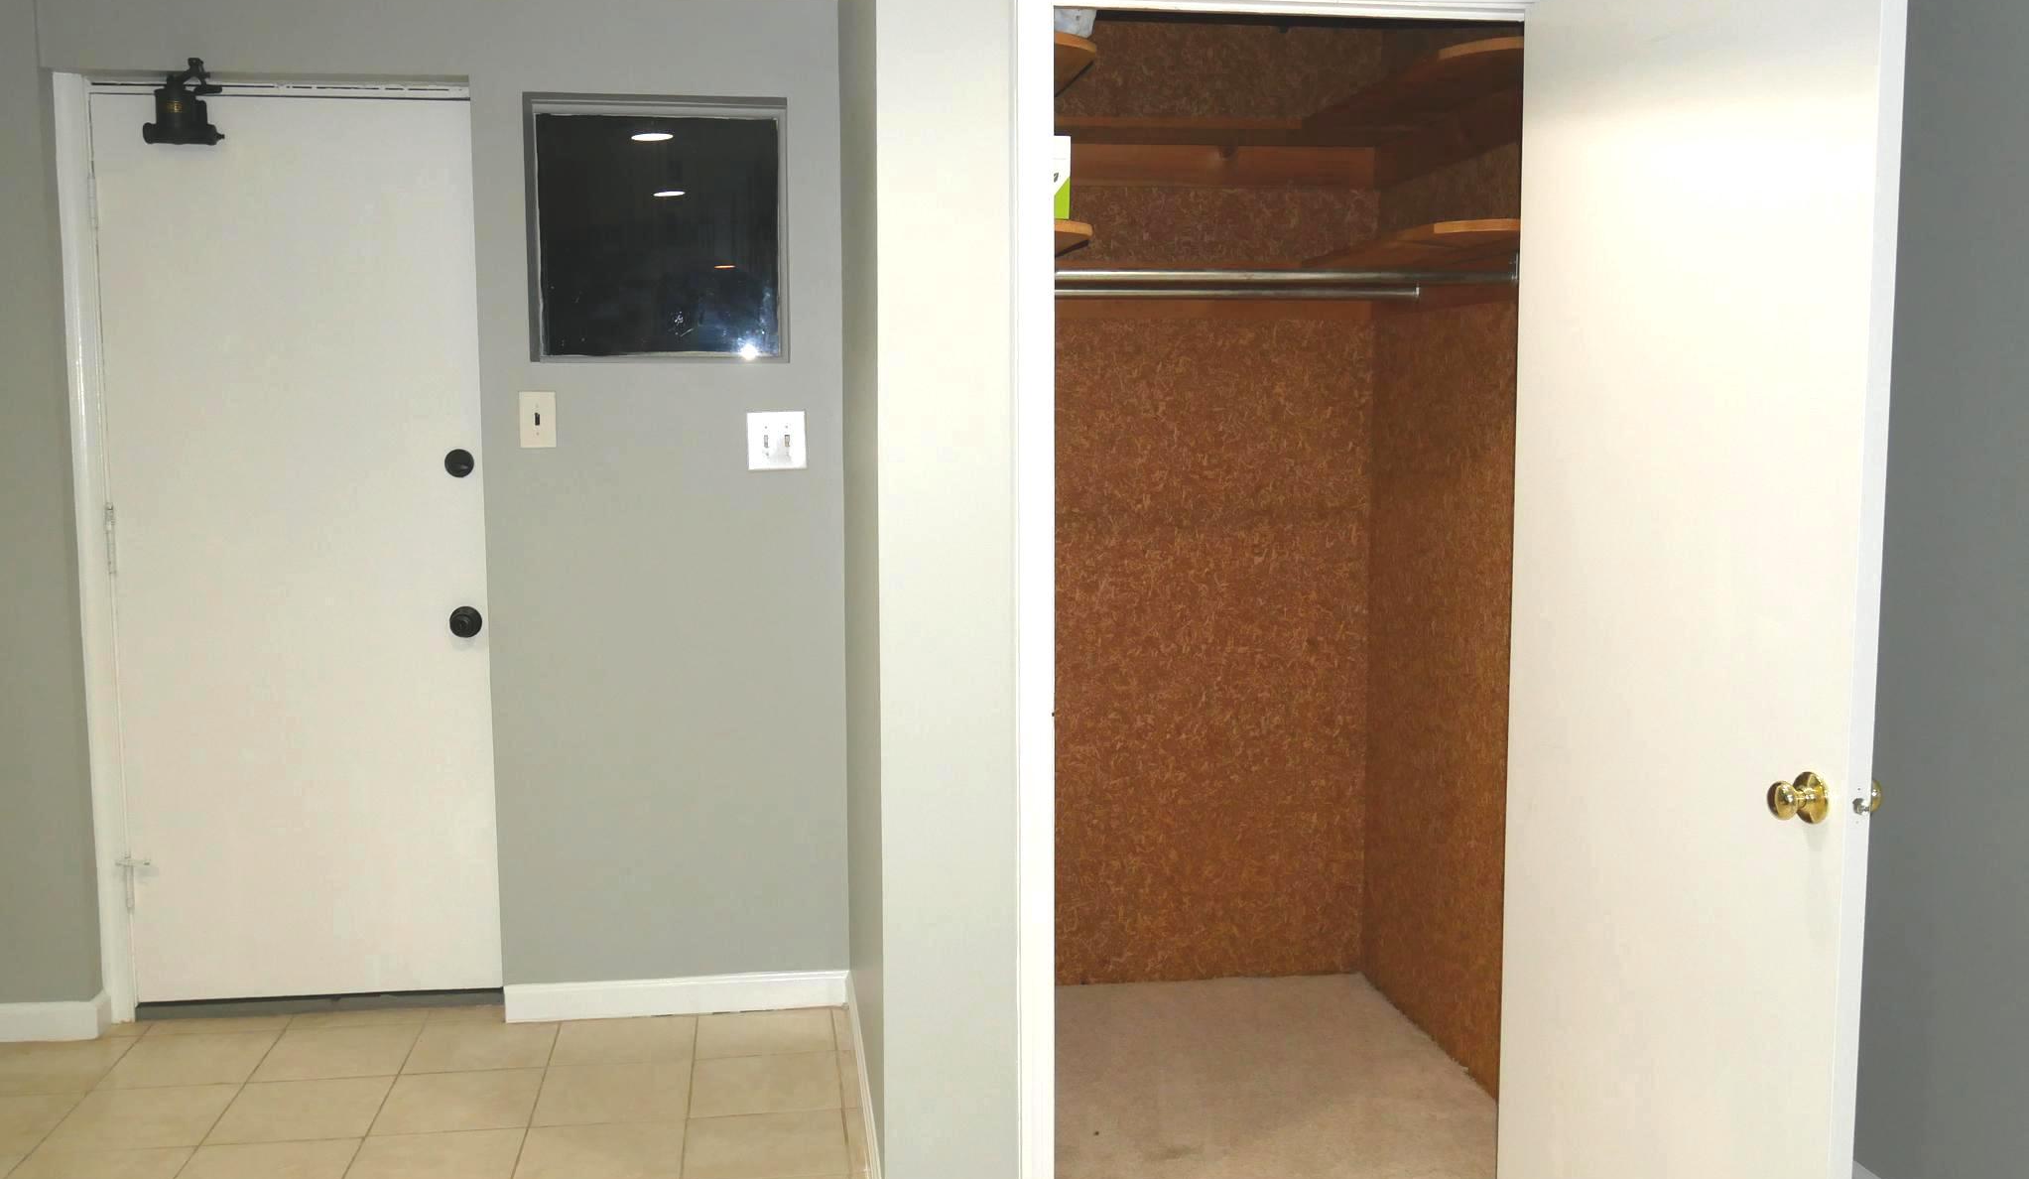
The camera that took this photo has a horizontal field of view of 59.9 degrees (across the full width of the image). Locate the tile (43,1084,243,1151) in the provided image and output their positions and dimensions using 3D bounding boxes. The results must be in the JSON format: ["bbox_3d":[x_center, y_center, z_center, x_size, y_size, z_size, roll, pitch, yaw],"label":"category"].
[{"bbox_3d":[-1.715,1.045,3.460,0.300,0.010,0.300,-1,6,-8],"label":"tile"}]

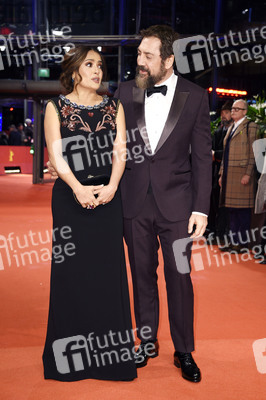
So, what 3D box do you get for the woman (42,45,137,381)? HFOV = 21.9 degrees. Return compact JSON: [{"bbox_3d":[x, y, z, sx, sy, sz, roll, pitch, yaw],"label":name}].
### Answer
[{"bbox_3d":[-0.226,0.039,3.624,0.500,1.700,0.400,-1,4,-8],"label":"woman"}]

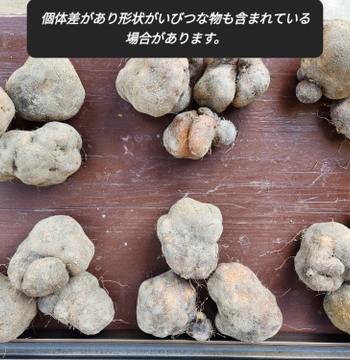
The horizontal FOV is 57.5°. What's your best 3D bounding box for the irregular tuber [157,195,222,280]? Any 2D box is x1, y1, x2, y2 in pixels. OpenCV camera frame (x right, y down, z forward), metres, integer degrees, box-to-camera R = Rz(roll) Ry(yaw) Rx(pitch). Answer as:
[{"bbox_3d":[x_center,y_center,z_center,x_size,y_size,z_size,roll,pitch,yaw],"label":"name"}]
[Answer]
[{"bbox_3d":[0.023,0.077,0.428,0.088,0.077,0.107,-10,91,0],"label":"irregular tuber"}]

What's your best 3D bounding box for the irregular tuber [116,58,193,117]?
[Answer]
[{"bbox_3d":[-0.031,-0.143,0.463,0.110,0.085,0.098,0,89,0],"label":"irregular tuber"}]

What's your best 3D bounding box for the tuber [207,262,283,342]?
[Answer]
[{"bbox_3d":[0.092,0.171,0.448,0.086,0.085,0.118,-30,90,0],"label":"tuber"}]

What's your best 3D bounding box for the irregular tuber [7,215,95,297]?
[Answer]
[{"bbox_3d":[-0.168,0.107,0.435,0.114,0.095,0.092,-45,90,0],"label":"irregular tuber"}]

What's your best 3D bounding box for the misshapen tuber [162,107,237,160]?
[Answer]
[{"bbox_3d":[0.035,-0.066,0.457,0.105,0.066,0.072,-10,91,0],"label":"misshapen tuber"}]

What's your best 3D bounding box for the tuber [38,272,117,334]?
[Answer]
[{"bbox_3d":[-0.133,0.167,0.446,0.110,0.065,0.069,30,91,-1],"label":"tuber"}]

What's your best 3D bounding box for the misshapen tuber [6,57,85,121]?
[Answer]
[{"bbox_3d":[-0.188,-0.139,0.463,0.111,0.085,0.101,0,89,0],"label":"misshapen tuber"}]

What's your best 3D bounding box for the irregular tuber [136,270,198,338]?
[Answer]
[{"bbox_3d":[-0.011,0.170,0.442,0.082,0.072,0.083,-15,91,0],"label":"irregular tuber"}]

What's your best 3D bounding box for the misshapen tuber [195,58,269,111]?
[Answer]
[{"bbox_3d":[0.083,-0.148,0.466,0.110,0.078,0.096,0,89,0],"label":"misshapen tuber"}]

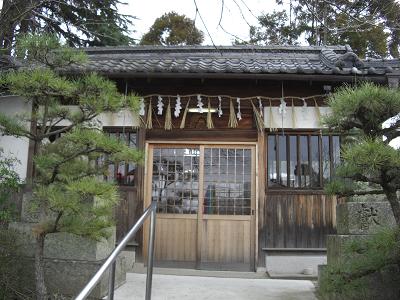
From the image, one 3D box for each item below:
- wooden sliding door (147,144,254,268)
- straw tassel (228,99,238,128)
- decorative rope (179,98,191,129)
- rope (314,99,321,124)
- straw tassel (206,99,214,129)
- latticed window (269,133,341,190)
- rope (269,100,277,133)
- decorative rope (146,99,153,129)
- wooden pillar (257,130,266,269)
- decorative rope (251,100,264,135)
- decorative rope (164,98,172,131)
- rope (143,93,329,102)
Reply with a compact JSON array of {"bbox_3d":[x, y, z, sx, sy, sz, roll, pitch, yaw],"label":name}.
[{"bbox_3d":[0.012,0.850,6.400,1.670,1.900,0.100,1,-3,3],"label":"wooden sliding door"},{"bbox_3d":[0.498,-0.543,6.359,0.148,0.456,0.090,1,-8,2],"label":"straw tassel"},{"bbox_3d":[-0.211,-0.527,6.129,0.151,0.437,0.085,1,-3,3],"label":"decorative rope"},{"bbox_3d":[1.662,-0.523,6.047,0.099,0.410,0.090,1,-3,3],"label":"rope"},{"bbox_3d":[0.150,-0.526,6.113,0.114,0.436,0.090,1,-3,3],"label":"straw tassel"},{"bbox_3d":[1.564,0.162,6.460,1.124,0.860,0.080,1,-8,2],"label":"latticed window"},{"bbox_3d":[1.037,-0.490,6.072,0.114,0.483,0.090,1,-3,3],"label":"rope"},{"bbox_3d":[-0.719,-0.518,6.151,0.095,0.446,0.090,1,-3,3],"label":"decorative rope"},{"bbox_3d":[0.922,0.746,6.410,0.134,2.065,0.130,1,-8,2],"label":"wooden pillar"},{"bbox_3d":[0.856,-0.485,6.337,0.199,0.507,0.100,1,-8,2],"label":"decorative rope"},{"bbox_3d":[-0.452,-0.510,6.139,0.115,0.460,0.090,1,-3,3],"label":"decorative rope"},{"bbox_3d":[0.486,-0.785,6.394,2.806,0.138,0.080,1,-8,2],"label":"rope"}]

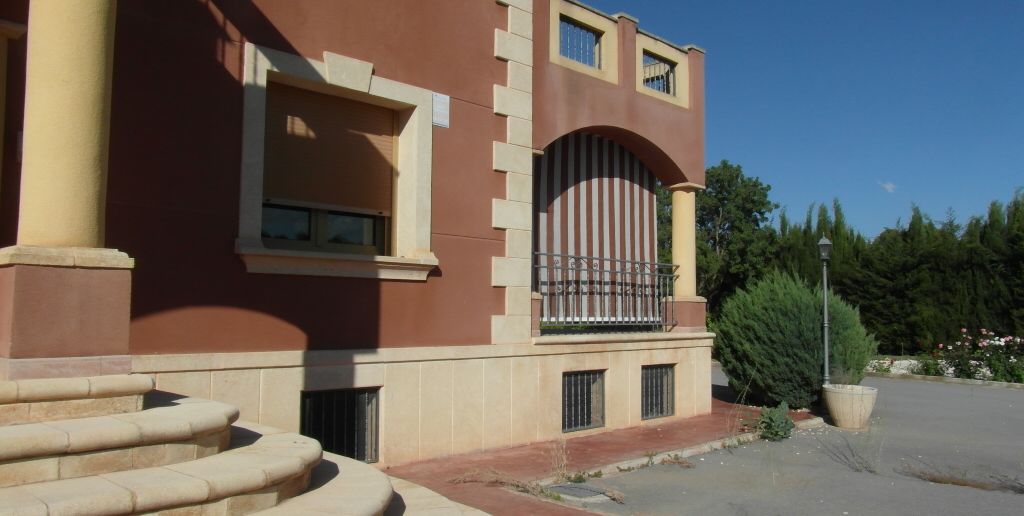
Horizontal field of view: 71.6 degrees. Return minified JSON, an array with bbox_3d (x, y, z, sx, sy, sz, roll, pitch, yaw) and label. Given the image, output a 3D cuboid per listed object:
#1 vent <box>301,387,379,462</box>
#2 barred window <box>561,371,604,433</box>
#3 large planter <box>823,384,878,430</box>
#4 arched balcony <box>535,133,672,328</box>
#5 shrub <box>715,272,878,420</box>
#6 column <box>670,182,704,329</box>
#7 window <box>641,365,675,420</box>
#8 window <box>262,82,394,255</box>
[{"bbox_3d":[-1.586,1.574,6.537,0.855,0.755,0.130,4,-6,-42],"label":"vent"},{"bbox_3d":[0.849,1.756,8.768,0.810,0.755,0.130,4,-6,-42],"label":"barred window"},{"bbox_3d":[4.633,2.038,9.704,0.680,0.530,0.680,0,-4,0],"label":"large planter"},{"bbox_3d":[1.181,-0.395,9.142,2.890,2.608,0.650,4,-6,-42],"label":"arched balcony"},{"bbox_3d":[4.825,1.349,12.145,2.700,2.220,2.600,0,-4,0],"label":"shrub"},{"bbox_3d":[2.608,0.003,10.705,0.440,2.180,0.440,4,-6,-42],"label":"column"},{"bbox_3d":[1.998,1.842,9.820,0.850,0.755,0.130,4,-6,-42],"label":"window"},{"bbox_3d":[-1.746,-0.798,6.856,1.530,1.550,0.160,4,-6,-42],"label":"window"}]

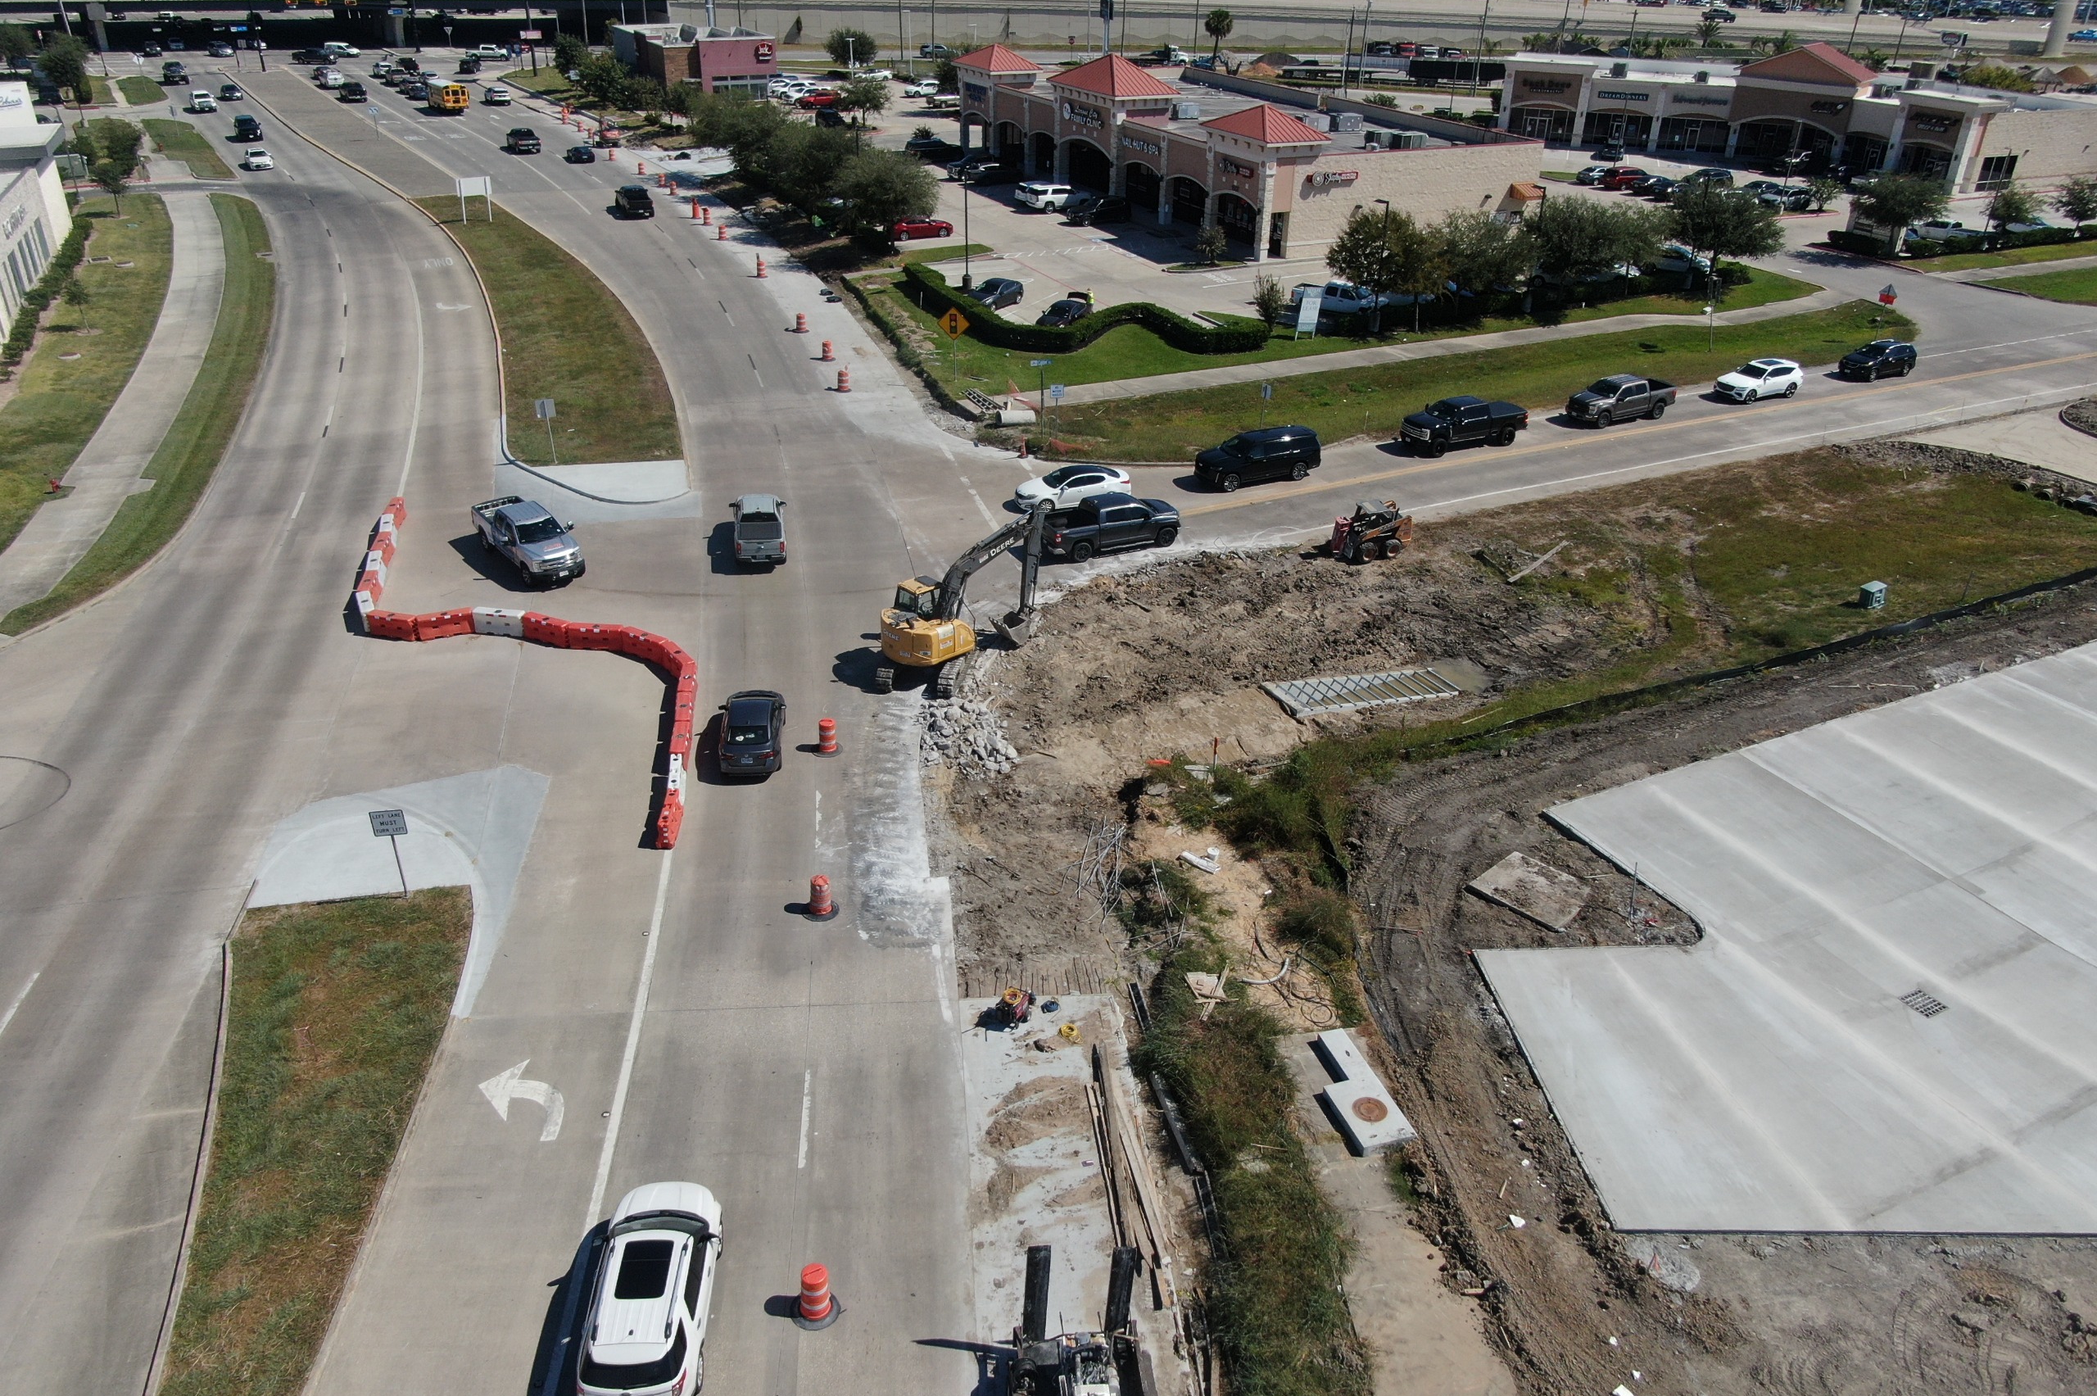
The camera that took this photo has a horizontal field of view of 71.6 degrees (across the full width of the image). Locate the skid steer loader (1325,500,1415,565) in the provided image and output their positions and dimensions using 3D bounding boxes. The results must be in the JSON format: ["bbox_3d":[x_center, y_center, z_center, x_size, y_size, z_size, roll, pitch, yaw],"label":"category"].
[{"bbox_3d":[12.732,-6.674,58.021,3.200,2.000,1.800,-12,32,-22],"label":"skid steer loader"}]

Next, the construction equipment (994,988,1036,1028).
[{"bbox_3d":[-0.754,7.501,35.511,0.740,0.660,0.780,8,31,14],"label":"construction equipment"}]

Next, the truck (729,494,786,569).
[{"bbox_3d":[-11.825,-7.080,59.522,2.050,1.920,5.950,-5,30,-9],"label":"truck"}]

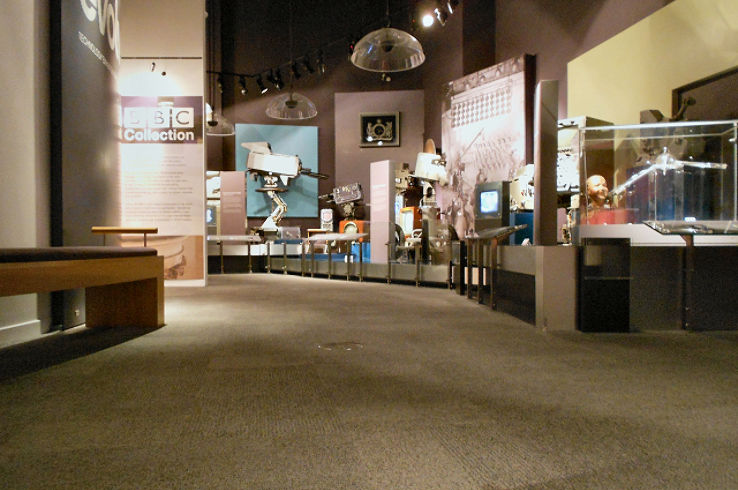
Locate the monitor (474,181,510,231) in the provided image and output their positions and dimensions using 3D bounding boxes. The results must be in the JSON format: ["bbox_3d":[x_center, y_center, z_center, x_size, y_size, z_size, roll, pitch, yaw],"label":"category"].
[{"bbox_3d":[1.210,-0.370,5.390,0.140,0.470,0.370,0,0,-34],"label":"monitor"}]

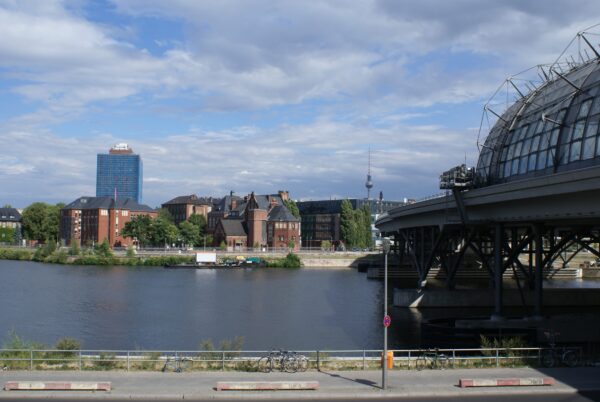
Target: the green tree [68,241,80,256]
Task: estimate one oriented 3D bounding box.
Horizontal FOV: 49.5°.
[{"bbox_3d":[-80.396,16.873,231.856,4.200,5.600,4.000,1,-3,-10],"label":"green tree"}]

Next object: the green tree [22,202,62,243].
[{"bbox_3d":[-95.011,8.793,240.397,14.000,16.000,13.000,2,-3,-22],"label":"green tree"}]

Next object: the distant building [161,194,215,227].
[{"bbox_3d":[-51.050,9.042,291.396,17.000,23.500,19.000,3,-4,-40],"label":"distant building"}]

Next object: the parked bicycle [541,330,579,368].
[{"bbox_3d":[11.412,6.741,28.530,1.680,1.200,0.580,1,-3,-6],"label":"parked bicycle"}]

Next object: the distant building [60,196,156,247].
[{"bbox_3d":[-70.146,7.969,237.446,25.000,18.000,29.000,3,-3,-32],"label":"distant building"}]

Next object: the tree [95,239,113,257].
[{"bbox_3d":[-70.067,16.610,231.833,6.000,6.500,5.500,1,-3,-10],"label":"tree"}]

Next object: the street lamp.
[{"bbox_3d":[3.260,4.209,24.540,0.340,5.650,0.340,1,-3,0],"label":"street lamp"}]

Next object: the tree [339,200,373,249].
[{"bbox_3d":[19.637,8.889,229.434,11.500,17.500,9.000,1,-3,0],"label":"tree"}]

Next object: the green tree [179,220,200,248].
[{"bbox_3d":[-43.521,13.310,255.709,8.700,11.300,8.500,1,-3,-10],"label":"green tree"}]

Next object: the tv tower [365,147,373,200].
[{"bbox_3d":[276.800,-37.271,2630.537,32.000,368.000,32.000,1,-3,-10],"label":"tv tower"}]

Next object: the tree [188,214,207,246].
[{"bbox_3d":[-41.807,12.386,264.645,8.500,13.800,8.500,1,-3,-10],"label":"tree"}]

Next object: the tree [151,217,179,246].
[{"bbox_3d":[-53.778,12.634,257.666,11.000,13.000,10.500,1,-3,-10],"label":"tree"}]

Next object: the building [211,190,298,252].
[{"bbox_3d":[-18.052,8.072,267.383,29.000,24.000,24.000,3,-3,-32],"label":"building"}]

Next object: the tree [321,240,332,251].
[{"bbox_3d":[8.979,15.145,220.089,3.900,3.600,3.800,1,-3,0],"label":"tree"}]

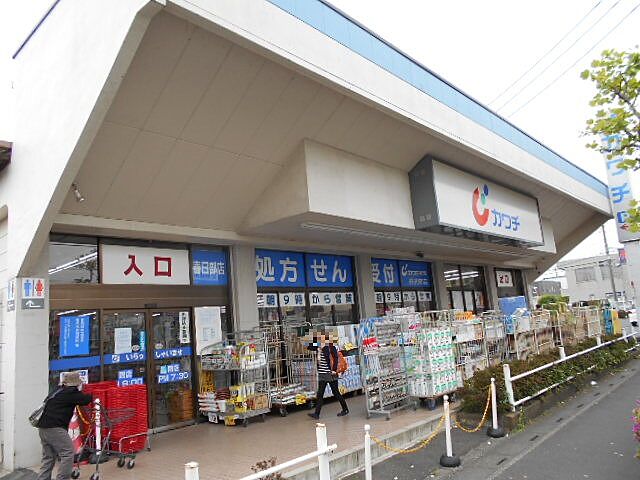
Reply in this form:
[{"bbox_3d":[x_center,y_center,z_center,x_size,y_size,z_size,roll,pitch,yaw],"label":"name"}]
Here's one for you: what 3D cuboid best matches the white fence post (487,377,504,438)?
[{"bbox_3d":[2.593,2.508,7.235,0.260,0.820,0.260,-14,-14,41],"label":"white fence post"}]

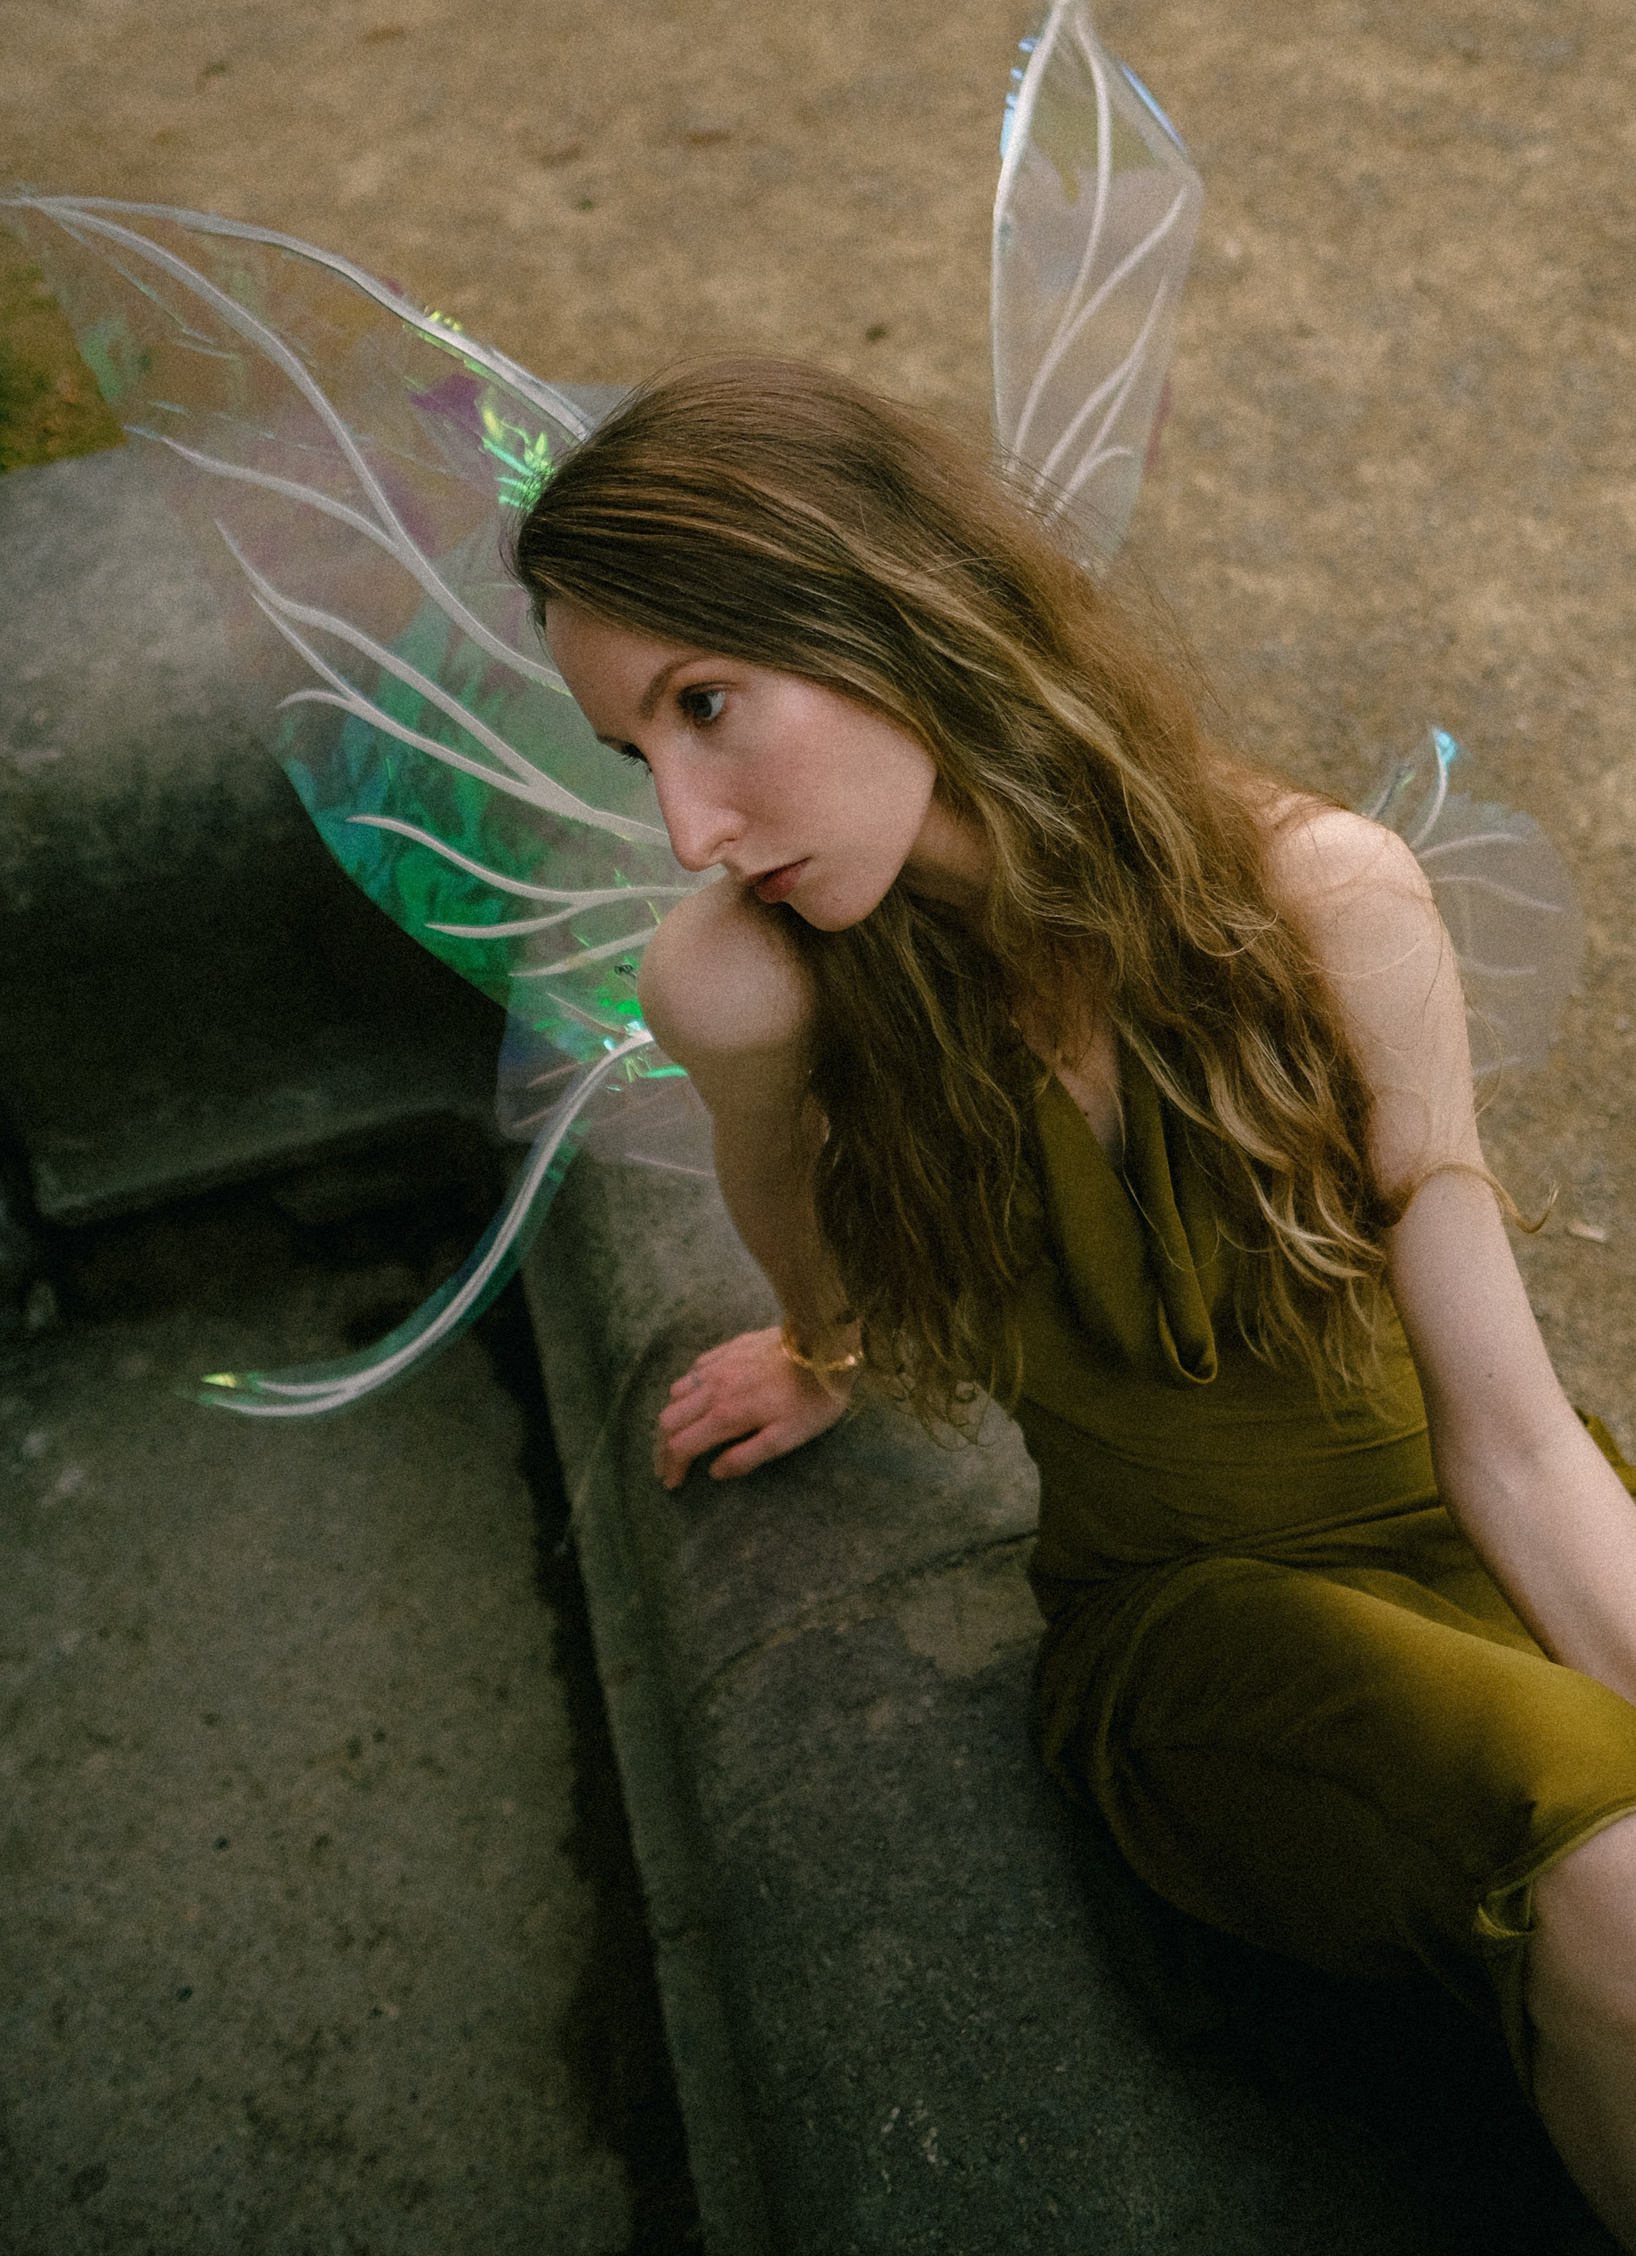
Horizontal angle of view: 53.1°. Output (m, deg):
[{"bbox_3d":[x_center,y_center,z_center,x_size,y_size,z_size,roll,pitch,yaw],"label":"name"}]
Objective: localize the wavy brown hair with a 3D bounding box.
[{"bbox_3d":[0.088,-0.108,0.838,0.350,0.520,0.360,19,37,40],"label":"wavy brown hair"}]

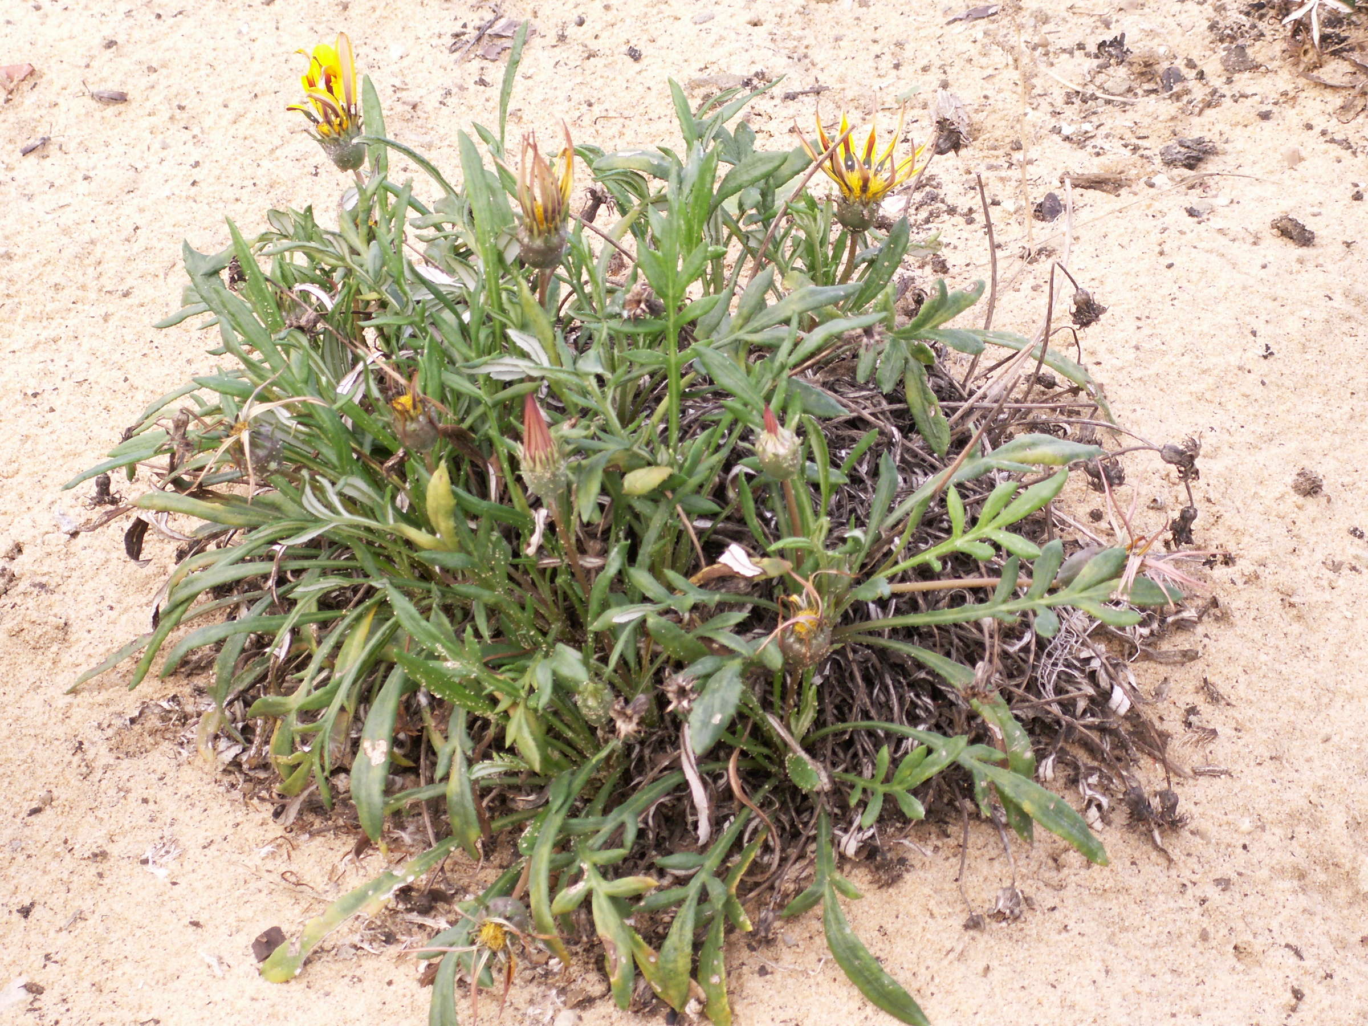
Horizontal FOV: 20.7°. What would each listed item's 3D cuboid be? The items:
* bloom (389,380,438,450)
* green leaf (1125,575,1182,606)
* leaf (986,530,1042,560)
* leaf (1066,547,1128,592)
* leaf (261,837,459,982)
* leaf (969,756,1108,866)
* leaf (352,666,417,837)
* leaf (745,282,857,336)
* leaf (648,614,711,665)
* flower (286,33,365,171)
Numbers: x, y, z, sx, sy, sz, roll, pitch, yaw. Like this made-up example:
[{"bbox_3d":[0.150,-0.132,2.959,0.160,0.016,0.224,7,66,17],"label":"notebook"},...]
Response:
[{"bbox_3d":[-0.087,-0.032,1.215,0.015,0.021,0.015,-11,26,0],"label":"bloom"},{"bbox_3d":[0.153,0.025,1.220,0.020,0.005,0.009,8,55,0],"label":"green leaf"},{"bbox_3d":[0.108,0.010,1.233,0.019,0.004,0.007,24,56,4],"label":"leaf"},{"bbox_3d":[0.135,0.019,1.225,0.023,0.005,0.009,-35,58,-12],"label":"leaf"},{"bbox_3d":[-0.099,0.122,1.157,0.073,0.008,0.011,-34,59,-15],"label":"leaf"},{"bbox_3d":[0.109,0.092,1.160,0.052,0.007,0.013,37,56,0],"label":"leaf"},{"bbox_3d":[-0.093,0.075,1.165,0.013,0.008,0.055,9,84,4],"label":"leaf"},{"bbox_3d":[0.041,-0.070,1.295,0.043,0.007,0.012,-22,55,2],"label":"leaf"},{"bbox_3d":[-0.001,0.039,1.165,0.022,0.005,0.009,32,67,0],"label":"leaf"},{"bbox_3d":[-0.124,-0.142,1.300,0.026,0.049,0.025,-10,24,0],"label":"flower"}]

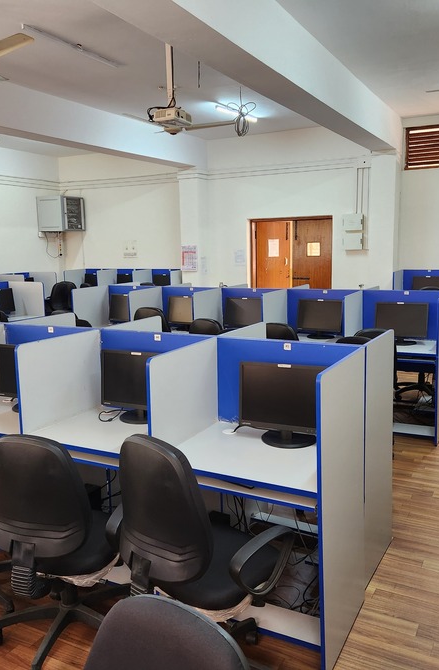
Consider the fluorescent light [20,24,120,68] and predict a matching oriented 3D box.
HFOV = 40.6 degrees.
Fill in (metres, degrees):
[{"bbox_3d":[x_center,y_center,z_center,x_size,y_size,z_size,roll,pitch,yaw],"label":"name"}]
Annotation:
[{"bbox_3d":[-1.202,-2.397,4.965,0.060,0.060,1.210,3,10,27],"label":"fluorescent light"}]

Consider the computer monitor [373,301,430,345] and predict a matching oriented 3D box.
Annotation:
[{"bbox_3d":[1.590,-0.099,5.164,0.440,0.355,0.215,3,10,27],"label":"computer monitor"}]

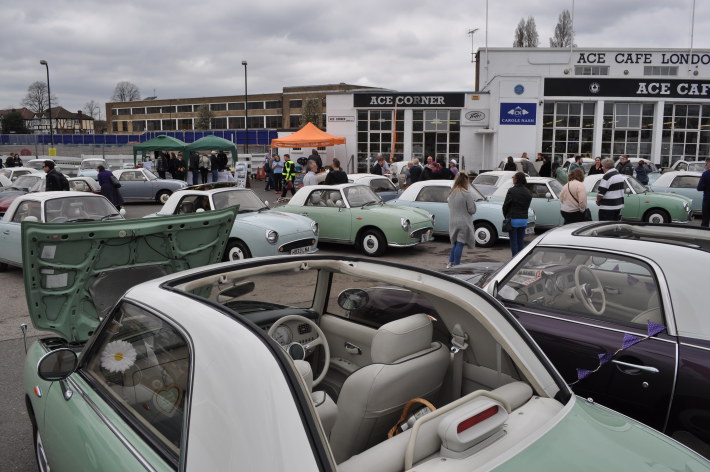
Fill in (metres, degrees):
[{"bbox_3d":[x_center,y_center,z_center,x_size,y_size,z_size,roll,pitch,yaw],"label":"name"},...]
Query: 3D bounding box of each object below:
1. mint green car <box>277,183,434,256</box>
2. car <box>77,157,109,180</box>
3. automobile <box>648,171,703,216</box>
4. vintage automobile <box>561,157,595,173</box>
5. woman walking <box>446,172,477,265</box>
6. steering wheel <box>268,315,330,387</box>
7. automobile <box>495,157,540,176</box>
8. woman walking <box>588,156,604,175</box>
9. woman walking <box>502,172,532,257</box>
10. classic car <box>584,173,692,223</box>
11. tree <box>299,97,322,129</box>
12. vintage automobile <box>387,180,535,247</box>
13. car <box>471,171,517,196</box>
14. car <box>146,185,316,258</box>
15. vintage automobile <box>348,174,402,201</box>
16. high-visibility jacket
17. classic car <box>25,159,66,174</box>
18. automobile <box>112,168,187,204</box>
[{"bbox_3d":[-0.229,-0.447,11.281,3.740,1.360,1.640,6,11,33],"label":"mint green car"},{"bbox_3d":[-13.519,-3.250,27.643,1.640,1.360,3.740,-4,10,-26],"label":"car"},{"bbox_3d":[10.449,-1.294,16.444,3.740,1.360,1.640,6,11,34],"label":"automobile"},{"bbox_3d":[10.122,-2.798,23.814,1.630,1.365,3.740,1,9,7],"label":"vintage automobile"},{"bbox_3d":[1.865,-0.264,9.275,0.520,1.660,0.420,3,10,17],"label":"woman walking"},{"bbox_3d":[-0.299,0.604,2.746,0.386,0.386,0.100,-9,-17,-44],"label":"steering wheel"},{"bbox_3d":[7.120,-2.756,23.620,1.630,1.365,3.740,0,9,1],"label":"automobile"},{"bbox_3d":[8.534,-1.983,18.930,0.500,1.660,0.320,4,10,22],"label":"woman walking"},{"bbox_3d":[2.697,-0.190,8.831,0.520,1.660,0.380,-2,9,-14],"label":"woman walking"},{"bbox_3d":[7.428,-1.035,15.117,3.740,1.360,1.640,7,11,36],"label":"classic car"},{"bbox_3d":[-5.855,-13.807,70.720,3.600,9.211,3.600,0,9,0],"label":"tree"},{"bbox_3d":[2.280,-0.623,12.557,3.740,1.365,1.630,7,11,36],"label":"vintage automobile"},{"bbox_3d":[5.022,-1.439,17.625,3.740,1.360,1.640,-5,11,-30],"label":"car"},{"bbox_3d":[-2.500,-0.260,10.154,3.740,1.400,1.630,6,11,34],"label":"car"},{"bbox_3d":[0.410,-1.145,15.856,3.740,1.365,1.630,-7,12,-39],"label":"vintage automobile"},{"bbox_3d":[-2.770,-2.758,22.500,0.380,0.840,0.550,-9,13,-44],"label":"high-visibility jacket"},{"bbox_3d":[-14.735,-2.920,25.097,1.630,1.365,3.740,-3,10,-20],"label":"classic car"},{"bbox_3d":[-8.350,-1.887,20.538,3.740,1.365,1.630,-1,9,-7],"label":"automobile"}]

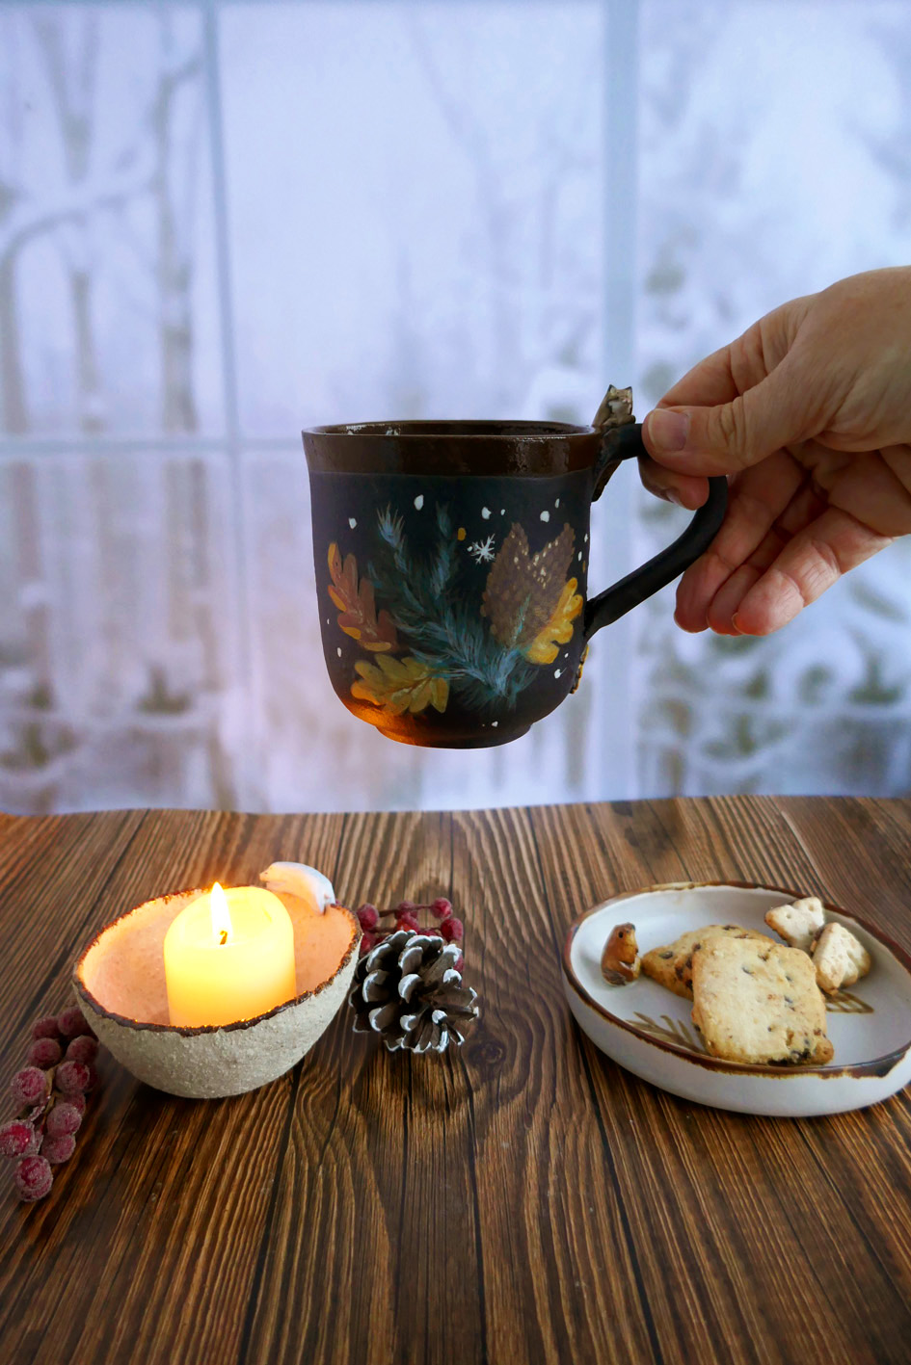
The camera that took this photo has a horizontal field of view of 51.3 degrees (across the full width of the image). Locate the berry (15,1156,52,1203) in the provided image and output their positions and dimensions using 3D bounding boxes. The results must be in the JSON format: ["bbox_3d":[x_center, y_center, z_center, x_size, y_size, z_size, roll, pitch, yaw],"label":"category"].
[{"bbox_3d":[-0.135,0.158,0.302,0.012,0.012,0.012,0,18,0],"label":"berry"}]

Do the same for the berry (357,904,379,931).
[{"bbox_3d":[-0.041,0.110,0.442,0.011,0.011,0.011,0,18,0],"label":"berry"}]

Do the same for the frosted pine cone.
[{"bbox_3d":[-0.016,0.122,0.374,0.051,0.045,0.049,0,18,0],"label":"frosted pine cone"}]

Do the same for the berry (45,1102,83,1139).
[{"bbox_3d":[-0.130,0.146,0.316,0.011,0.011,0.011,0,18,0],"label":"berry"}]

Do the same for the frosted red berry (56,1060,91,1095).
[{"bbox_3d":[-0.134,0.138,0.332,0.011,0.012,0.011,0,18,0],"label":"frosted red berry"}]

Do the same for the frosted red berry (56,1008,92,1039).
[{"bbox_3d":[-0.146,0.131,0.364,0.012,0.012,0.012,0,18,0],"label":"frosted red berry"}]

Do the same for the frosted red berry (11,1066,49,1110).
[{"bbox_3d":[-0.145,0.138,0.324,0.012,0.013,0.012,0,18,0],"label":"frosted red berry"}]

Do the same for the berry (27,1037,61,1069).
[{"bbox_3d":[-0.154,0.139,0.355,0.011,0.011,0.011,0,18,0],"label":"berry"}]

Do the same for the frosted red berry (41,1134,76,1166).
[{"bbox_3d":[-0.132,0.155,0.316,0.011,0.011,0.011,0,18,0],"label":"frosted red berry"}]

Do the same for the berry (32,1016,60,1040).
[{"bbox_3d":[-0.159,0.136,0.369,0.011,0.011,0.011,0,18,0],"label":"berry"}]

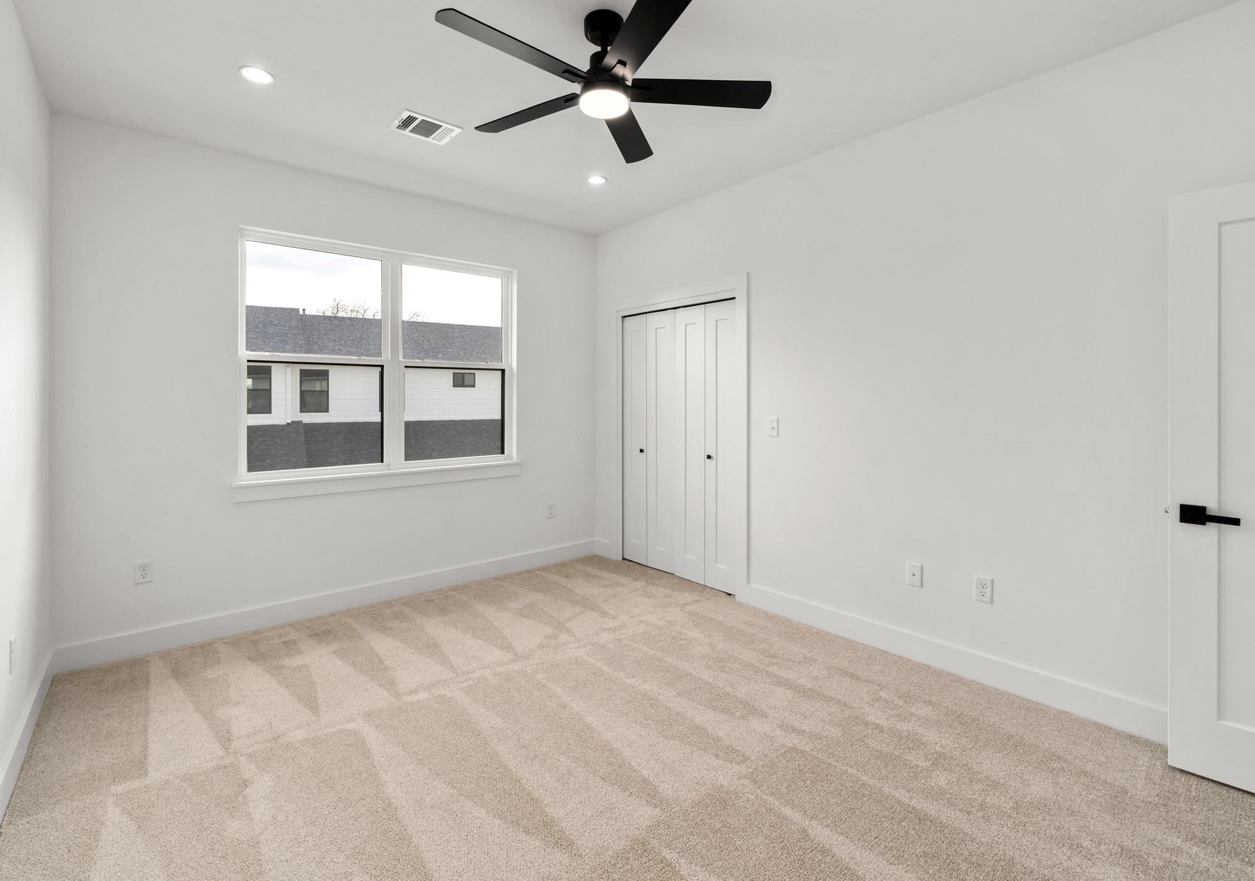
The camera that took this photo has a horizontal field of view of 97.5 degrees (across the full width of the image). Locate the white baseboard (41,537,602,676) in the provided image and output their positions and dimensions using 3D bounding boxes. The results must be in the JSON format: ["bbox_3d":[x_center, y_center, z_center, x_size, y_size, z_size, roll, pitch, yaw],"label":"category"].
[{"bbox_3d":[-1.504,0.990,3.704,3.270,0.135,0.020,-4,5,-41],"label":"white baseboard"}]

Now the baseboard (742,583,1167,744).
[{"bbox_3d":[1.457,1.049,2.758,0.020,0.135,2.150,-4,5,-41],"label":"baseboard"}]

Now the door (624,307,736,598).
[{"bbox_3d":[0.356,0.010,4.107,0.045,1.980,1.160,-2,3,-41],"label":"door"}]

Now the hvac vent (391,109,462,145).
[{"bbox_3d":[-1.039,-1.593,2.830,0.290,0.020,0.250,-4,5,-41],"label":"hvac vent"}]

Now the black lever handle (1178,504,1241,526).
[{"bbox_3d":[1.981,0.260,1.874,0.062,0.064,0.145,-3,4,-41],"label":"black lever handle"}]

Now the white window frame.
[{"bbox_3d":[-1.544,-0.484,3.713,1.810,1.570,0.100,-2,3,-41],"label":"white window frame"}]

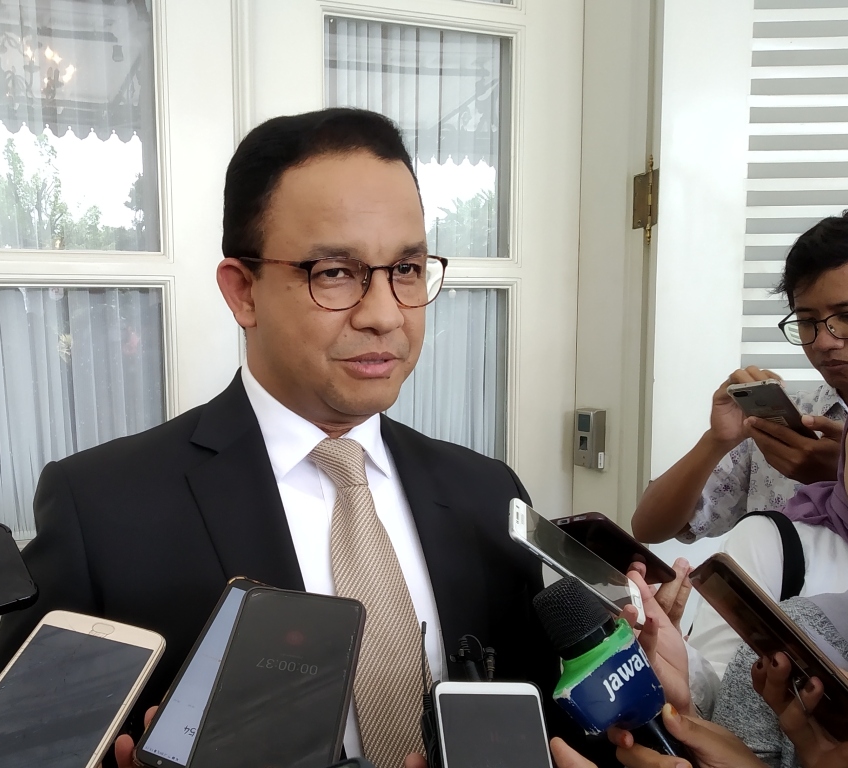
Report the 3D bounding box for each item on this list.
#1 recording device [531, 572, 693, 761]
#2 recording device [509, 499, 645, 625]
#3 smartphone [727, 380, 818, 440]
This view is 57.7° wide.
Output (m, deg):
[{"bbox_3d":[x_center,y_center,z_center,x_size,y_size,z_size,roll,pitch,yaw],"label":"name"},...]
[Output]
[{"bbox_3d":[0.163,0.247,0.608,0.082,0.200,0.076,-31,-16,-16],"label":"recording device"},{"bbox_3d":[0.140,0.166,0.708,0.145,0.009,0.072,34,21,-5],"label":"recording device"},{"bbox_3d":[0.489,0.045,1.072,0.075,0.010,0.153,-11,-44,45],"label":"smartphone"}]

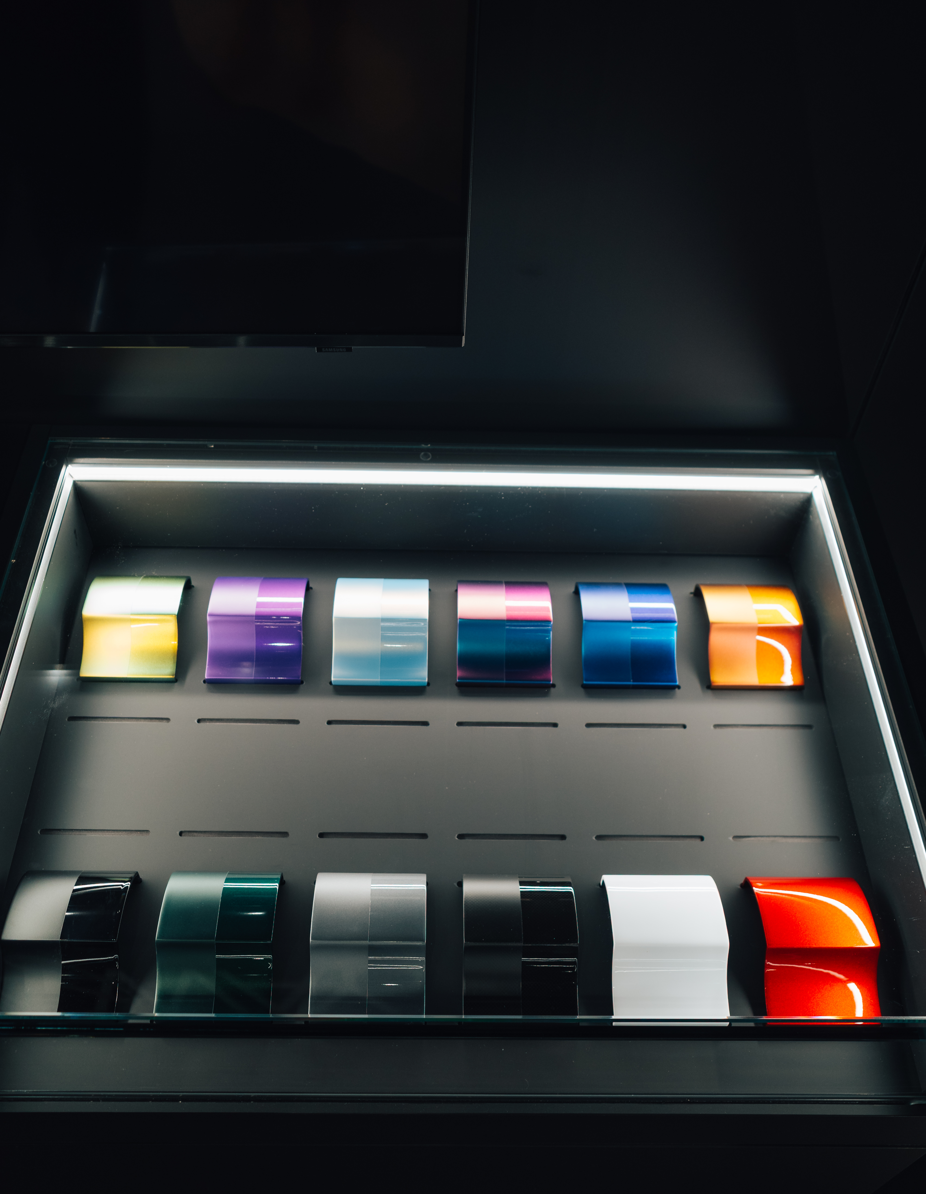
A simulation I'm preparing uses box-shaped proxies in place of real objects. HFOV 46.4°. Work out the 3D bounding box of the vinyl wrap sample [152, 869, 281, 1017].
[{"bbox_3d":[-0.202,0.282,0.888,0.095,0.035,0.118,1,52,-1],"label":"vinyl wrap sample"}]

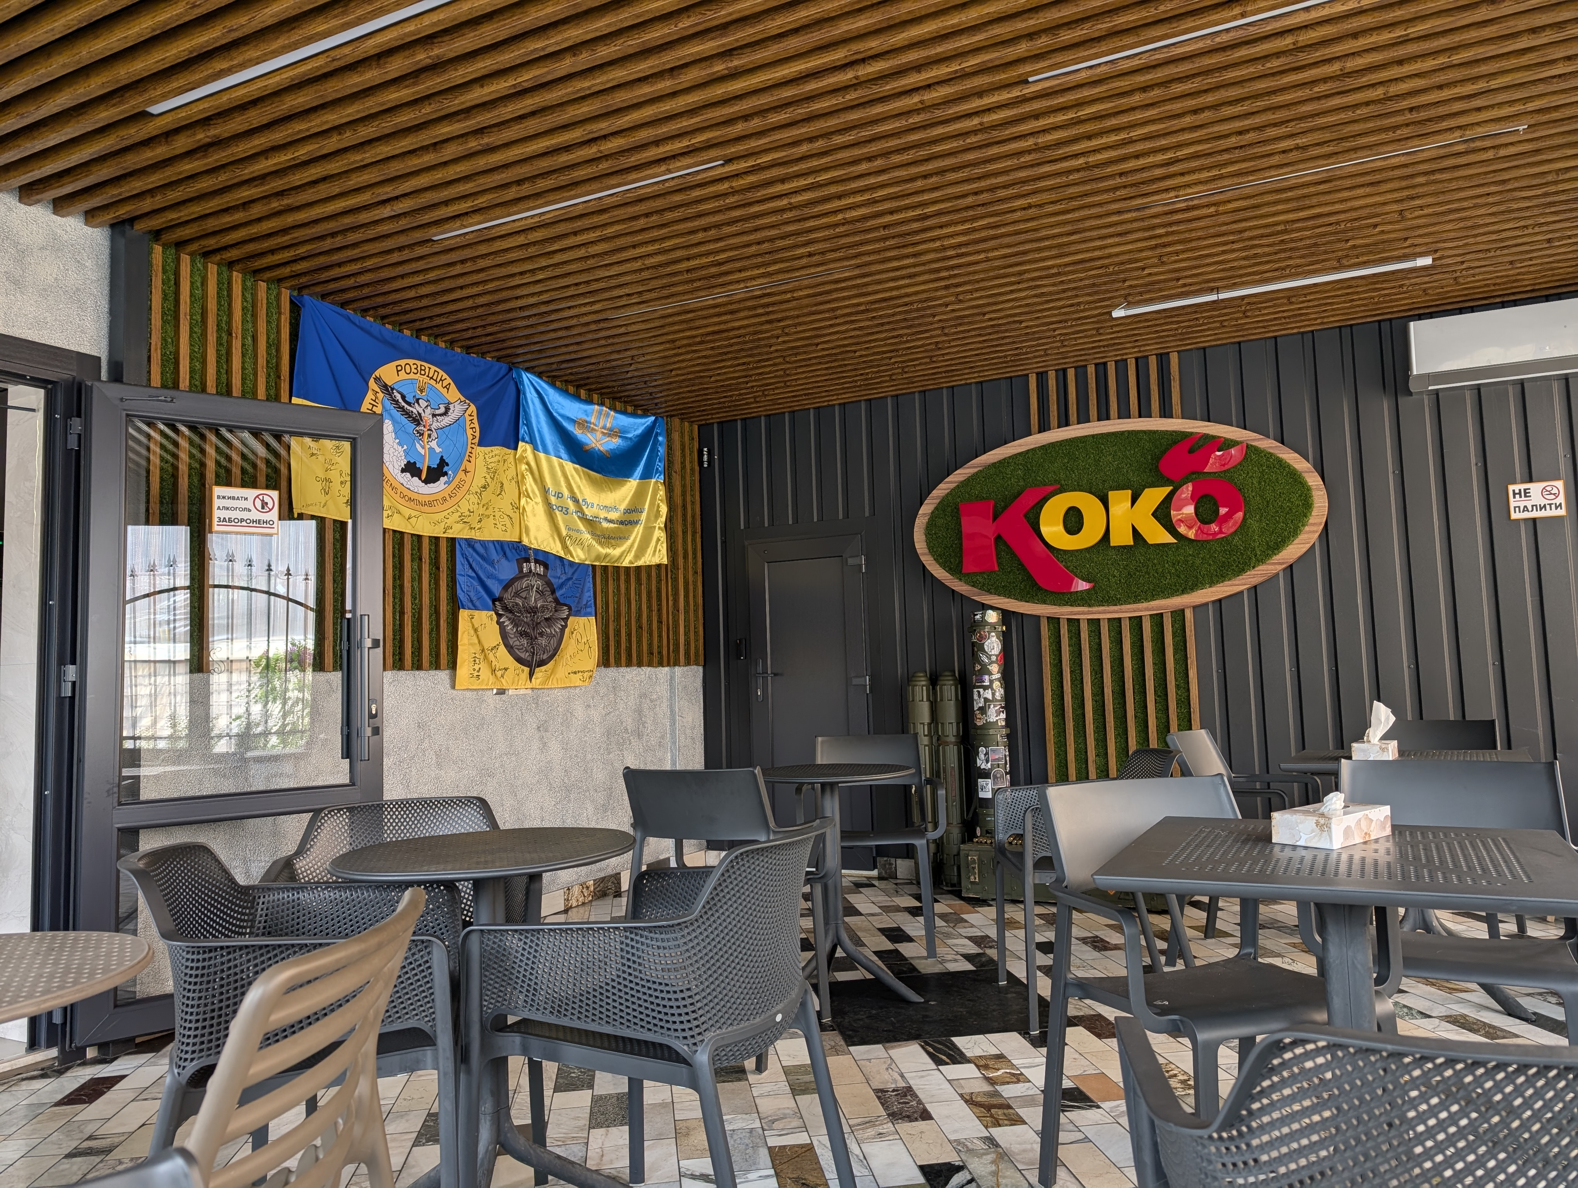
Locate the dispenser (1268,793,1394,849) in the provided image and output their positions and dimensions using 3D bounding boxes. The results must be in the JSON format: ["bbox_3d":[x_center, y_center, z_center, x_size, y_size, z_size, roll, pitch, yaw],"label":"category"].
[{"bbox_3d":[0.992,0.405,2.004,0.223,0.087,0.119,2,-6,-38],"label":"dispenser"}]

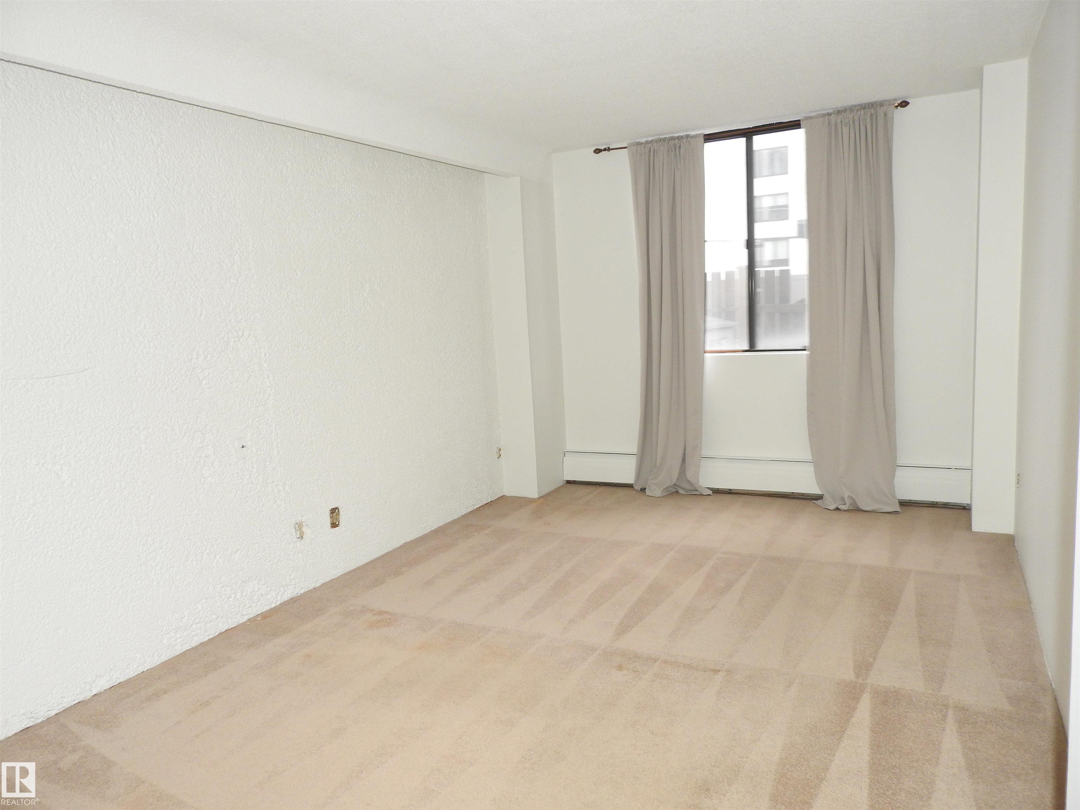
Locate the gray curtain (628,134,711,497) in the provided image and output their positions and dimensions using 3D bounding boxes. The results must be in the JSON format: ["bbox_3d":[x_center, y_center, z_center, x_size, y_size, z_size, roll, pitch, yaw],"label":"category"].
[{"bbox_3d":[0.871,-0.570,5.096,0.550,2.435,0.130,1,9,25],"label":"gray curtain"}]

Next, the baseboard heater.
[{"bbox_3d":[1.397,0.486,5.103,2.685,0.245,0.075,1,9,25],"label":"baseboard heater"}]

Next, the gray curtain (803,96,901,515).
[{"bbox_3d":[1.912,-0.562,4.602,0.555,2.440,0.140,1,9,25],"label":"gray curtain"}]

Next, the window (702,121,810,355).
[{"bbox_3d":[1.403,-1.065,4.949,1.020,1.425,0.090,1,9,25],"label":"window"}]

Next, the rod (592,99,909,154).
[{"bbox_3d":[1.263,-1.750,4.767,1.960,0.055,0.090,1,9,25],"label":"rod"}]

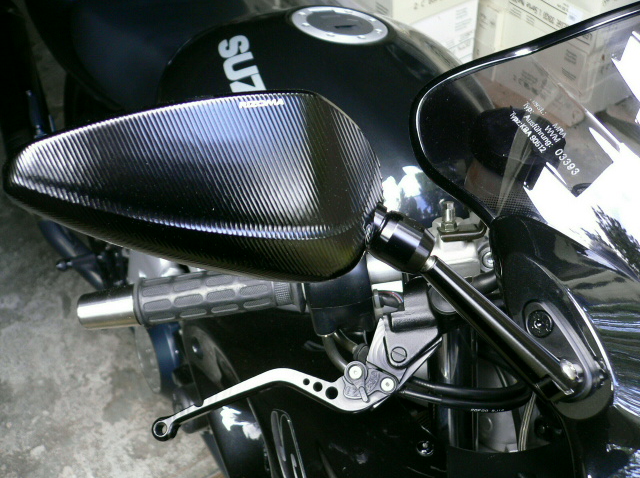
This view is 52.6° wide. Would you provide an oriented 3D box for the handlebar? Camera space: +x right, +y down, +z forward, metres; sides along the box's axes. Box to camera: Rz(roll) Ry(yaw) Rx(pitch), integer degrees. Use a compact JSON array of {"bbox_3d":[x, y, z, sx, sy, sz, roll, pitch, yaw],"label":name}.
[{"bbox_3d":[-0.104,0.047,0.505,0.185,0.037,0.037,-5,38,9],"label":"handlebar"}]

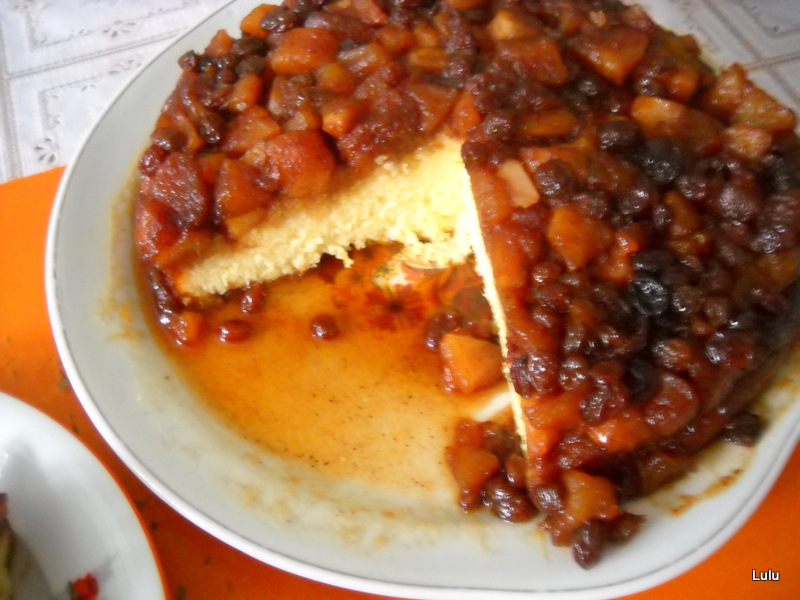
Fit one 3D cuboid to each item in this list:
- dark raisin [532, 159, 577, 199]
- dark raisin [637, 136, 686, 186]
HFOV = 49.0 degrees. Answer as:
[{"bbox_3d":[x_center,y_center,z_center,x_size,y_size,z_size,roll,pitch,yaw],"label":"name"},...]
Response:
[{"bbox_3d":[0.053,-0.042,0.302,0.015,0.012,0.014,-6,54,0],"label":"dark raisin"},{"bbox_3d":[0.091,-0.049,0.306,0.015,0.013,0.017,-6,54,0],"label":"dark raisin"}]

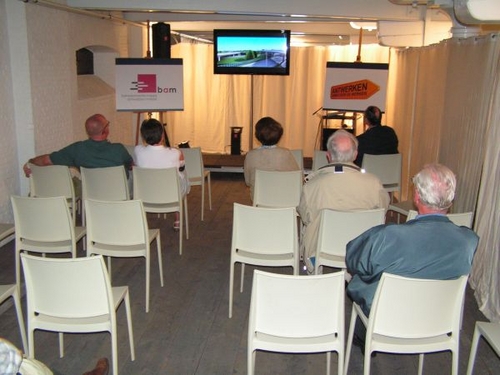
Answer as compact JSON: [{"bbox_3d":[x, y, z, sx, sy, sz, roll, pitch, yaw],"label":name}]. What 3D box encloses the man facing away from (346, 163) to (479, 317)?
[{"bbox_3d":[0.736,0.449,2.971,0.630,1.290,0.850,-1,13,-6],"label":"man facing away"}]

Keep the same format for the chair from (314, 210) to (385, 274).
[{"bbox_3d":[0.674,0.496,3.856,0.450,0.820,0.500,0,13,-1],"label":"chair"}]

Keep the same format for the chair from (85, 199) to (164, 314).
[{"bbox_3d":[-0.923,0.432,4.079,0.445,0.820,0.495,2,12,4],"label":"chair"}]

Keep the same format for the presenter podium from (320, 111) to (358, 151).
[{"bbox_3d":[1.206,-0.511,7.718,0.550,1.140,0.450,2,13,8],"label":"presenter podium"}]

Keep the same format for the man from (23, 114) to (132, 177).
[{"bbox_3d":[-1.606,-0.097,5.418,1.000,1.260,0.820,2,13,6],"label":"man"}]

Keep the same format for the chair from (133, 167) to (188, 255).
[{"bbox_3d":[-0.851,0.174,5.259,0.450,0.820,0.500,1,13,2],"label":"chair"}]

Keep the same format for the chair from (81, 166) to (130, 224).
[{"bbox_3d":[-1.353,0.158,5.319,0.450,0.820,0.500,0,13,0],"label":"chair"}]

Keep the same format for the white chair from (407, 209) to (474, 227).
[{"bbox_3d":[1.247,0.504,3.861,0.445,0.820,0.495,2,12,5],"label":"white chair"}]

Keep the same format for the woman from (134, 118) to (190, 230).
[{"bbox_3d":[-0.831,-0.077,5.417,0.480,1.240,0.800,1,13,2],"label":"woman"}]

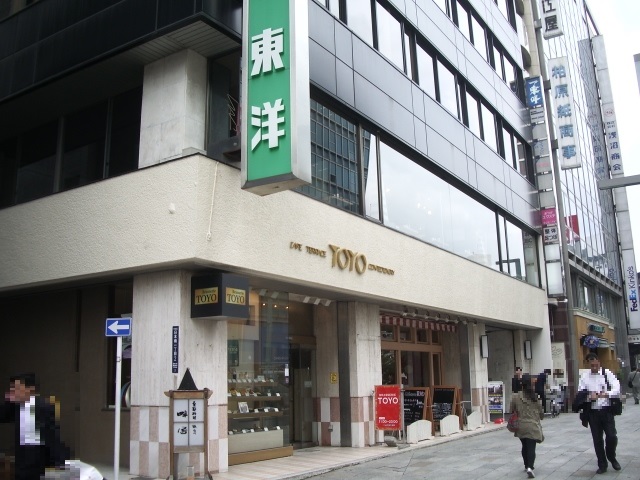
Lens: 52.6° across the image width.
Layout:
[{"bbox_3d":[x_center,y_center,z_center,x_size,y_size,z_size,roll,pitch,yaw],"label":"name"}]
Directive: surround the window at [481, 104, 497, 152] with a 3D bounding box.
[{"bbox_3d":[5.815,-3.831,22.197,0.100,1.387,1.356,-9,-15,32],"label":"window"}]

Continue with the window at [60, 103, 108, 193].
[{"bbox_3d":[-4.930,-1.942,13.494,1.393,1.736,0.080,-9,-15,32],"label":"window"}]

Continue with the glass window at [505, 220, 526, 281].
[{"bbox_3d":[6.980,0.442,22.924,0.100,1.968,2.091,-9,-15,32],"label":"glass window"}]

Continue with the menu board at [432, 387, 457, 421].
[{"bbox_3d":[3.423,4.558,17.590,0.700,1.220,0.500,-9,-15,32],"label":"menu board"}]

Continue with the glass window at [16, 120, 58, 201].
[{"bbox_3d":[-6.263,-1.693,14.323,1.379,1.715,0.080,-9,-15,32],"label":"glass window"}]

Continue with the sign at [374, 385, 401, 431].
[{"bbox_3d":[1.538,3.812,14.700,0.620,1.000,0.060,-9,-15,32],"label":"sign"}]

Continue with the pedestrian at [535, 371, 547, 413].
[{"bbox_3d":[8.557,5.880,25.000,0.400,1.660,0.500,0,-12,-8],"label":"pedestrian"}]

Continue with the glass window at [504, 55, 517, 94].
[{"bbox_3d":[8.001,-6.918,27.201,0.080,1.308,1.356,-10,-15,32],"label":"glass window"}]

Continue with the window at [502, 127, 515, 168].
[{"bbox_3d":[7.384,-3.630,25.349,0.080,1.413,0.938,-10,-15,32],"label":"window"}]

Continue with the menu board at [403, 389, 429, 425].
[{"bbox_3d":[2.370,4.270,16.144,0.700,1.220,0.500,-9,-15,32],"label":"menu board"}]

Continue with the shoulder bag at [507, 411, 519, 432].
[{"bbox_3d":[2.848,2.665,9.500,0.160,0.320,0.320,-7,-14,24],"label":"shoulder bag"}]

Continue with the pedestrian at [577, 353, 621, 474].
[{"bbox_3d":[4.103,2.553,9.550,0.620,1.720,0.440,-6,-13,19],"label":"pedestrian"}]

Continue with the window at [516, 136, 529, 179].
[{"bbox_3d":[7.853,-3.223,25.276,0.100,1.387,1.367,-9,-15,32],"label":"window"}]

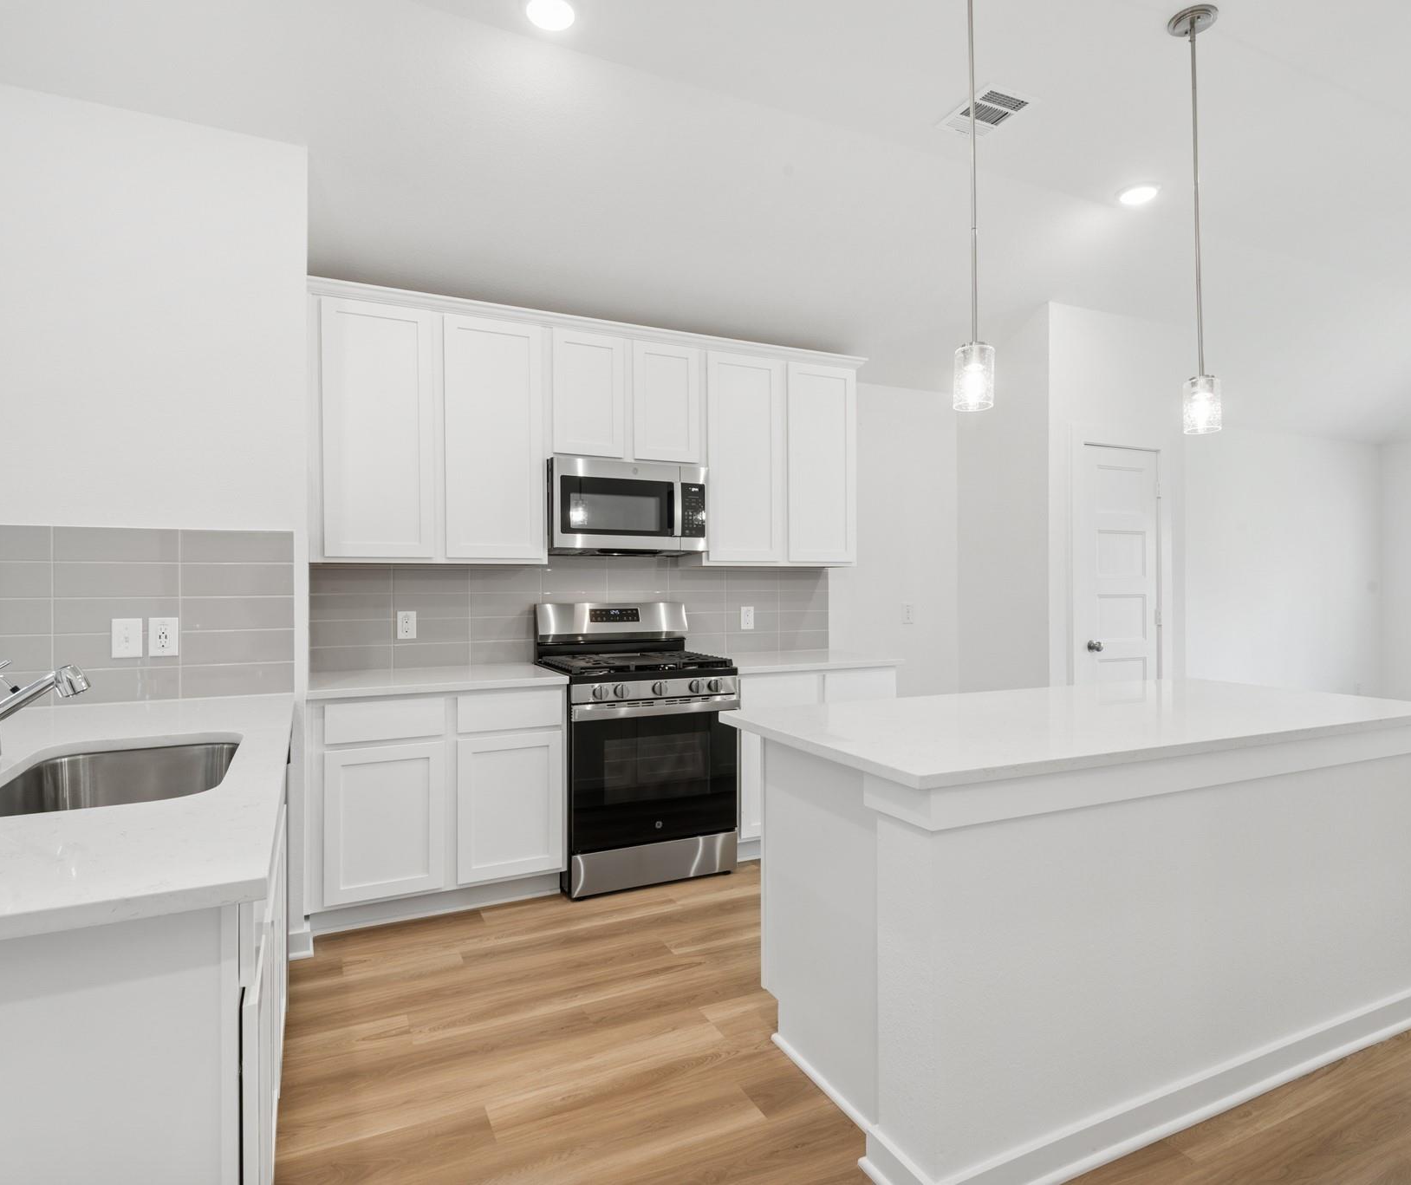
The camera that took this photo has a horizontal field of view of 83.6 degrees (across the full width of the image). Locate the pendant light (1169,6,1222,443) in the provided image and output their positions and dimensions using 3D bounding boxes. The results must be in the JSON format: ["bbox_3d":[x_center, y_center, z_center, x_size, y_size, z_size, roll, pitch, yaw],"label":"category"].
[{"bbox_3d":[1.539,-1.159,2.475,0.136,1.302,0.136,0,0,-26],"label":"pendant light"}]

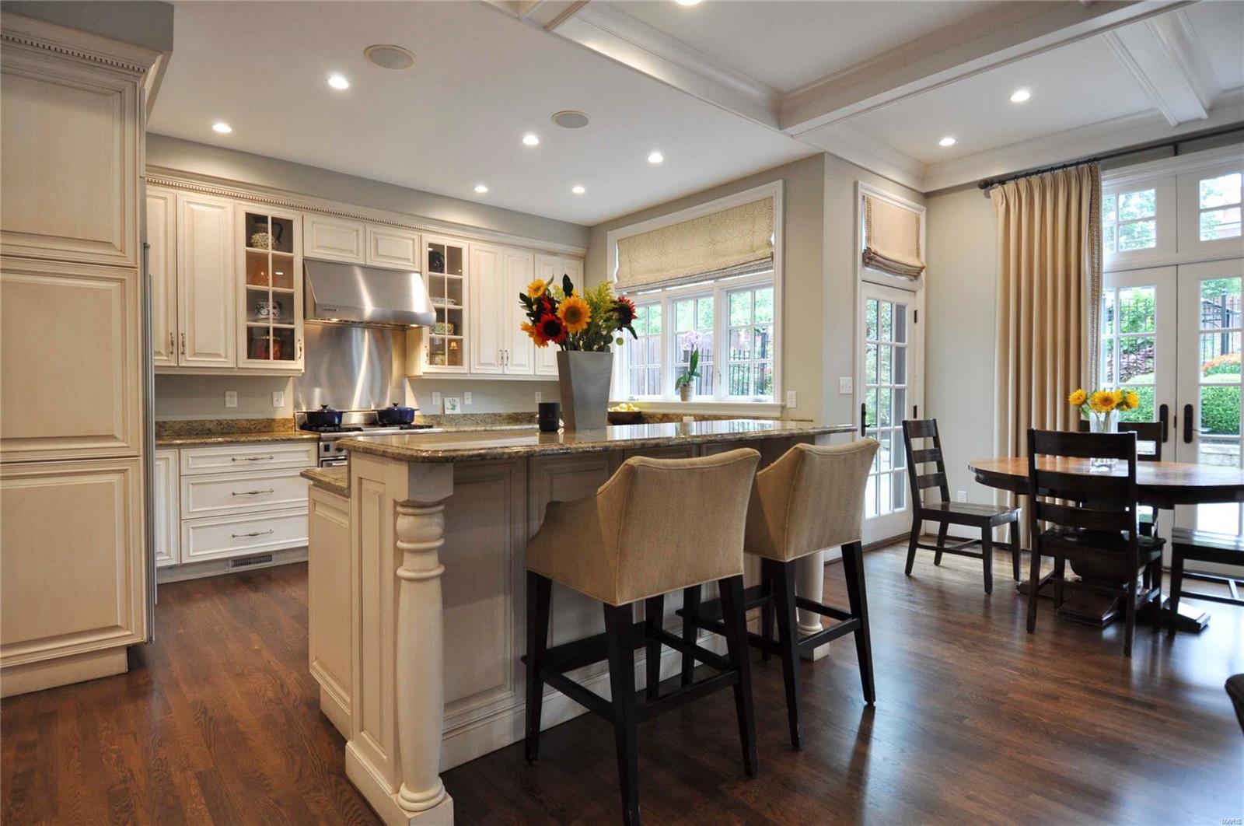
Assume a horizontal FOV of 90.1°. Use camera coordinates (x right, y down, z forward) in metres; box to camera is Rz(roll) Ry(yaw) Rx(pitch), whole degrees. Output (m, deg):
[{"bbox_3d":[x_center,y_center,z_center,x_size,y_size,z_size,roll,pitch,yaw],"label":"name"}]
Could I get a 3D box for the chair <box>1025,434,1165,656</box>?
[{"bbox_3d":[2.402,0.601,3.151,0.561,1.024,0.468,-1,2,-42],"label":"chair"}]

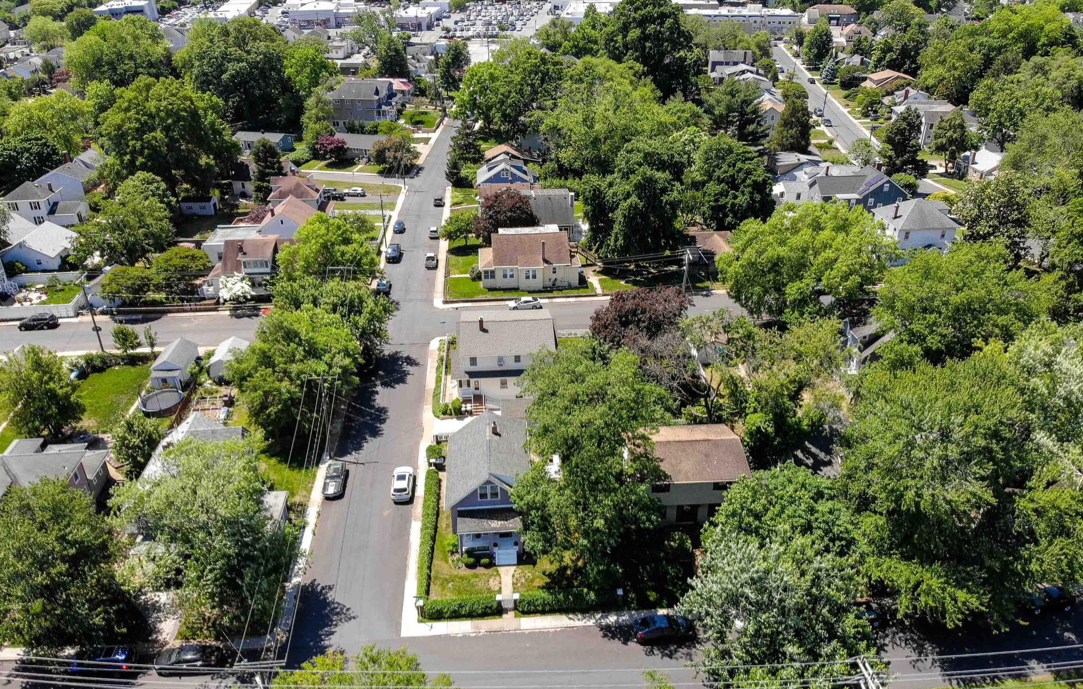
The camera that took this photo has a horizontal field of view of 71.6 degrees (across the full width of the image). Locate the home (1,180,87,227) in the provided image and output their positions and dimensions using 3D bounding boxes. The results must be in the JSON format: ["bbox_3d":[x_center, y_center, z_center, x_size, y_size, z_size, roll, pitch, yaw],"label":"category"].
[{"bbox_3d":[-86.000,-25.382,131.656,9.800,7.800,8.200,-2,29,-4],"label":"home"}]

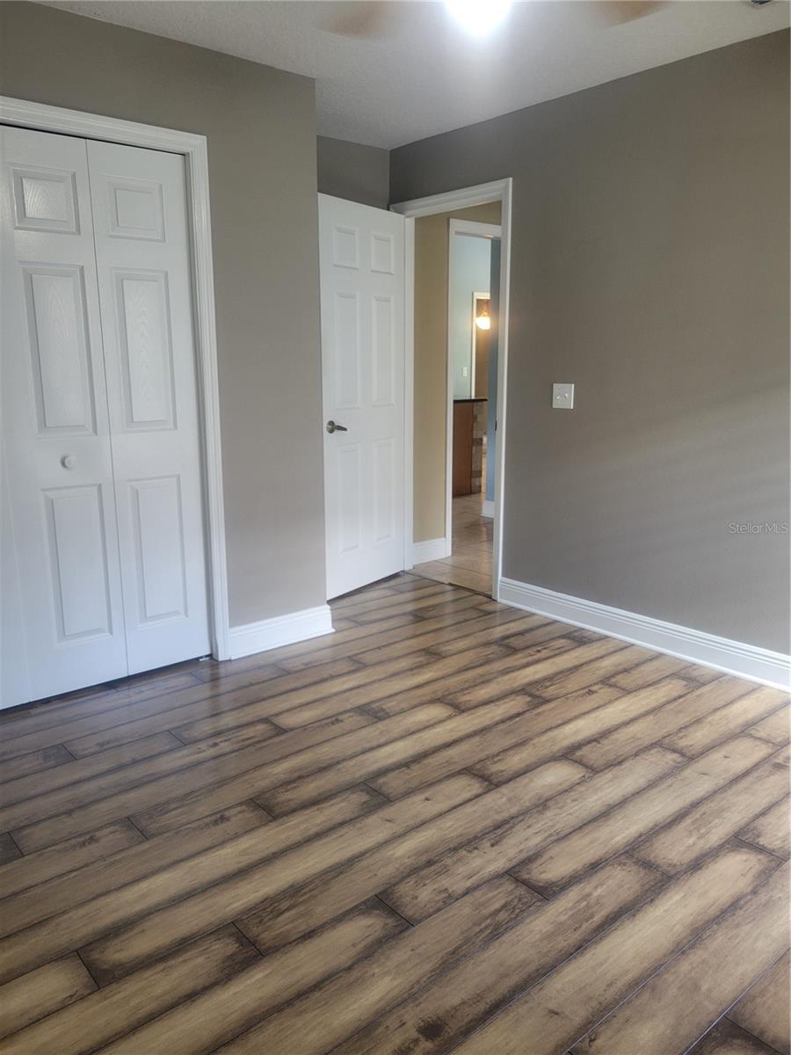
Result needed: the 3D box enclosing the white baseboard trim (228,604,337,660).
[{"bbox_3d":[-0.508,0.465,3.594,0.558,0.140,0.024,-10,16,-40],"label":"white baseboard trim"}]

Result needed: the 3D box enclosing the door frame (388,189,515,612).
[{"bbox_3d":[0.318,-0.728,4.433,0.130,2.121,0.898,-10,16,-40],"label":"door frame"}]

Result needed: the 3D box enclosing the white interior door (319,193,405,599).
[{"bbox_3d":[-0.174,-0.671,4.328,0.040,2.041,0.754,8,14,33],"label":"white interior door"}]

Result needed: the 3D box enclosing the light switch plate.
[{"bbox_3d":[0.804,-0.628,3.795,0.010,0.117,0.117,-10,16,-40],"label":"light switch plate"}]

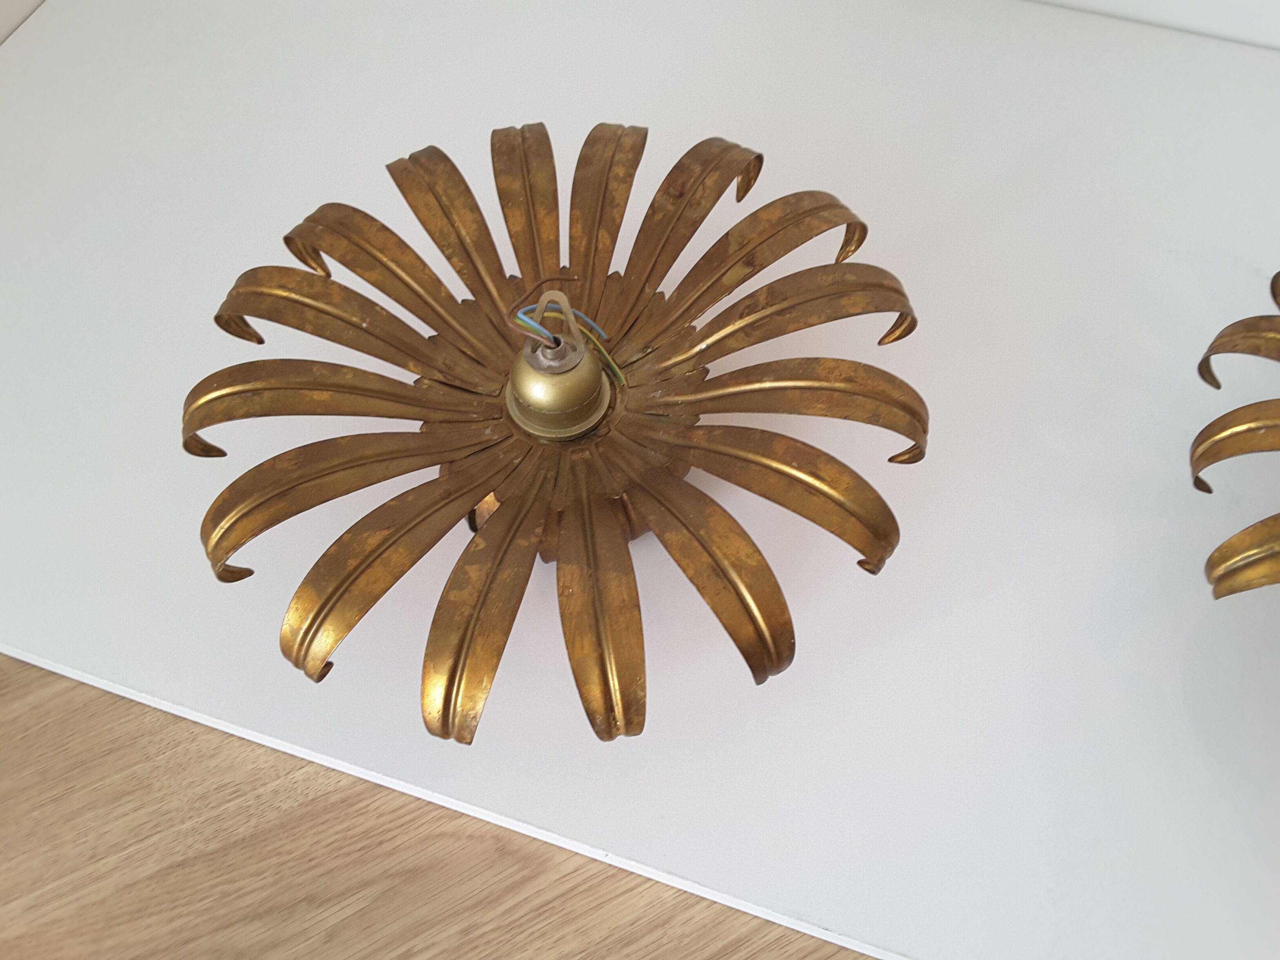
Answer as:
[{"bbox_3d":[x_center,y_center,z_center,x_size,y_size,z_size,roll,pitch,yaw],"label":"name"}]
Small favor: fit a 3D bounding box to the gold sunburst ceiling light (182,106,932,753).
[{"bbox_3d":[-0.043,-0.049,0.609,0.390,0.152,0.390,-1,58,2],"label":"gold sunburst ceiling light"}]

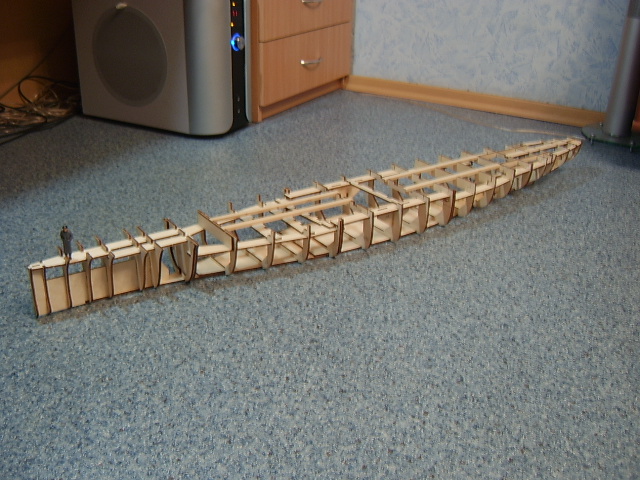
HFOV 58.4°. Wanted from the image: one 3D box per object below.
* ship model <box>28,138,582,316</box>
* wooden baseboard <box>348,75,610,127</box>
[{"bbox_3d":[0.129,-0.074,1.125,1.270,0.083,0.171,-15,32,-31],"label":"ship model"},{"bbox_3d":[0.504,-0.489,1.995,0.927,0.057,0.022,16,30,24],"label":"wooden baseboard"}]

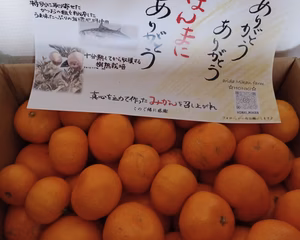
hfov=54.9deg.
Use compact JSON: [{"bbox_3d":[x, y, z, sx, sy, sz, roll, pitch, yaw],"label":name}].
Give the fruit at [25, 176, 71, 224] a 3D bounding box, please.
[{"bbox_3d":[-0.112,0.088,0.319,0.048,0.051,0.051,-2,54,-4],"label":"fruit"}]

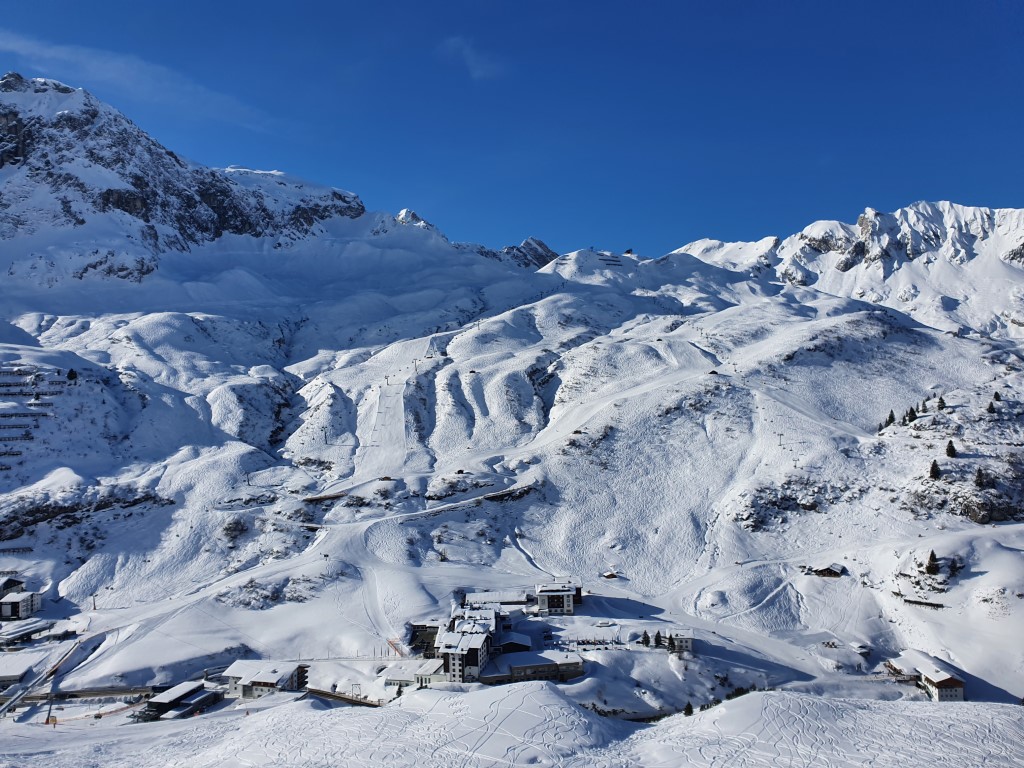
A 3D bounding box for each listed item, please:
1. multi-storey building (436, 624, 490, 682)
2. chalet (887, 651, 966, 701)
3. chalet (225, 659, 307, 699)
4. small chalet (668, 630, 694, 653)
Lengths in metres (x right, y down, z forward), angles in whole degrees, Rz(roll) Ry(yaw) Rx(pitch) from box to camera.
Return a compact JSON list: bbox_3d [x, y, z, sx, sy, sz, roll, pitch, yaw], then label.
[{"bbox_3d":[-23.750,143.820,402.300,23.000,18.500,23.000,-1,0,13],"label":"multi-storey building"},{"bbox_3d":[223.970,159.060,415.710,25.000,14.000,34.500,-1,0,0],"label":"chalet"},{"bbox_3d":[-122.830,148.930,388.490,33.000,13.000,23.000,-1,0,12],"label":"chalet"},{"bbox_3d":[96.260,146.880,441.690,15.500,9.500,14.000,-1,0,7],"label":"small chalet"}]

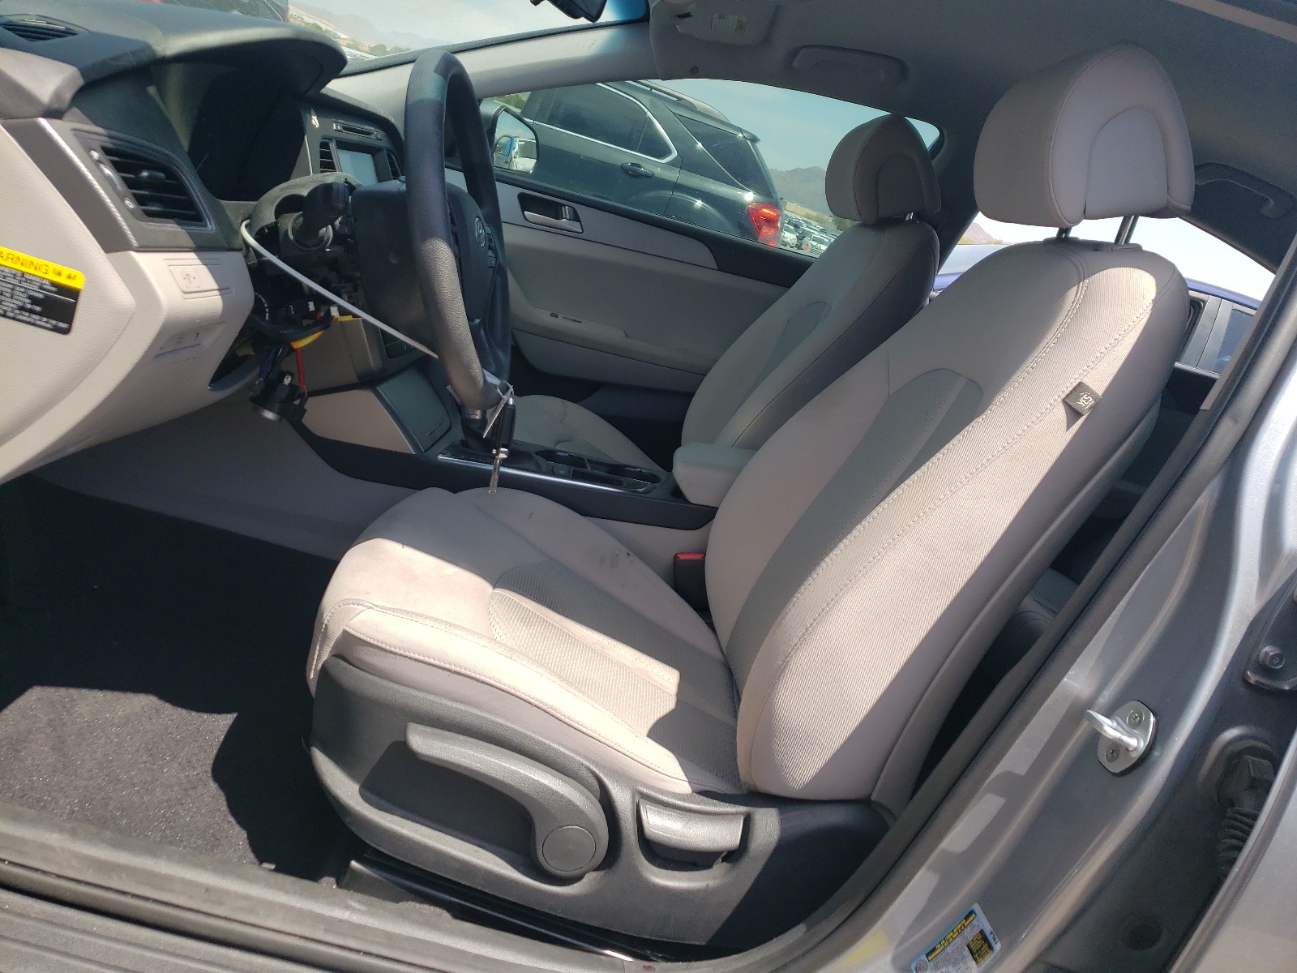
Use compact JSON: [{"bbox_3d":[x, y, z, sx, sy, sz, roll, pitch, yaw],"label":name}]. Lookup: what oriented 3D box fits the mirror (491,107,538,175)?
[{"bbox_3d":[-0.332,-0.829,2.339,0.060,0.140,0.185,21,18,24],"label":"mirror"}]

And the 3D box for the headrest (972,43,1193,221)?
[{"bbox_3d":[0.468,-0.372,1.066,0.140,0.180,0.255,-2,17,1],"label":"headrest"}]

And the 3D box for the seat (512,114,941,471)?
[{"bbox_3d":[0.057,-0.266,1.873,0.770,0.970,0.520,13,16,-4],"label":"seat"}]

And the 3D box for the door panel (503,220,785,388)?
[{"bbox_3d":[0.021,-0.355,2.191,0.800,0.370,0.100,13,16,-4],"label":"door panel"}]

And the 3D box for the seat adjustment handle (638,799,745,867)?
[{"bbox_3d":[0.040,0.354,1.001,0.110,0.055,0.035,13,16,-4],"label":"seat adjustment handle"}]

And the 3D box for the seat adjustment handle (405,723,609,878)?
[{"bbox_3d":[-0.147,0.321,0.986,0.225,0.125,0.040,13,16,-4],"label":"seat adjustment handle"}]

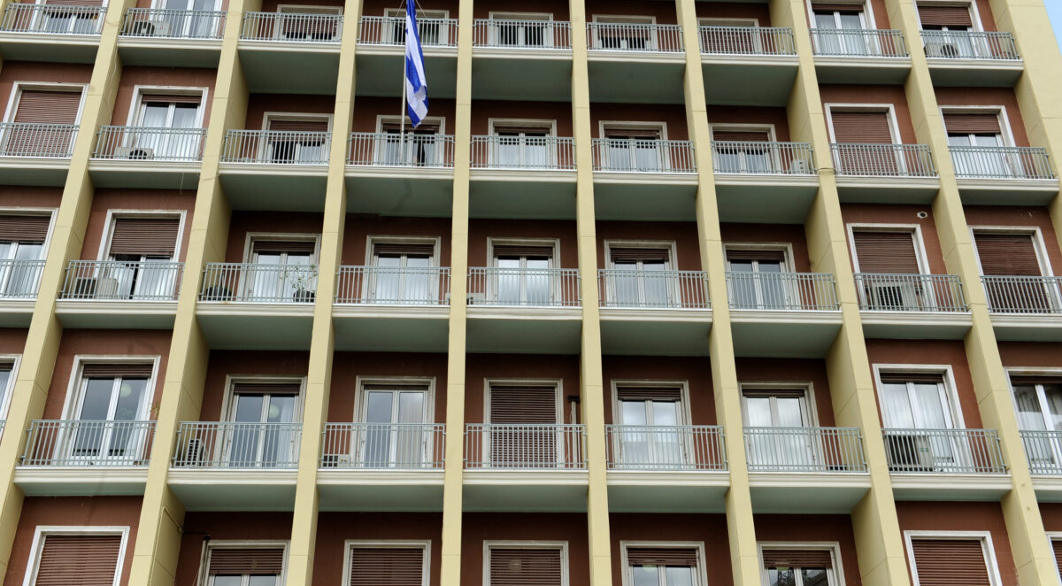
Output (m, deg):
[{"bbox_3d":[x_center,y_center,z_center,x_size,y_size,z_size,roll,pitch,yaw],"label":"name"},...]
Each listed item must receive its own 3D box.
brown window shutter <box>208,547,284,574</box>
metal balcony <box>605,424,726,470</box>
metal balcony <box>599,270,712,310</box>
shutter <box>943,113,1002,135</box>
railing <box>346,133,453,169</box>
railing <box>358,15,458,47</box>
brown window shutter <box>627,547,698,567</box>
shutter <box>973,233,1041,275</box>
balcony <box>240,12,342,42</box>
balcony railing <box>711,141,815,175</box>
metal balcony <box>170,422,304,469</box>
[{"bbox_3d":[-5.322,5.029,19.897,1.339,0.458,0.050,1,-29,-3],"label":"brown window shutter"},{"bbox_3d":[2.504,2.886,19.727,2.223,0.884,0.055,1,-29,-3],"label":"metal balcony"},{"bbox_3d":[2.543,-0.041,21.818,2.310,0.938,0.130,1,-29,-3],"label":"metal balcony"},{"bbox_3d":[10.255,-3.959,24.724,1.339,0.542,0.050,1,-29,-3],"label":"shutter"},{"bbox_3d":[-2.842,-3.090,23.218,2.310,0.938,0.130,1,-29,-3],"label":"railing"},{"bbox_3d":[-2.865,-6.146,24.871,2.341,0.925,0.080,1,-29,-3],"label":"railing"},{"bbox_3d":[2.568,5.144,20.647,1.360,0.355,0.060,1,-29,-3],"label":"brown window shutter"},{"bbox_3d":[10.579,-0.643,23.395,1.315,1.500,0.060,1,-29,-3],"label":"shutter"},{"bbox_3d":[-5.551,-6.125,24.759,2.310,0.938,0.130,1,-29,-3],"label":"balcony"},{"bbox_3d":[5.185,-2.998,23.708,2.306,0.852,0.100,1,-29,-3],"label":"balcony railing"},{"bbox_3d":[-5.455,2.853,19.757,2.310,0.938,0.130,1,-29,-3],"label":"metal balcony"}]

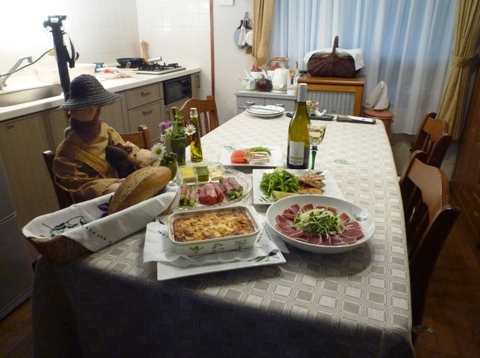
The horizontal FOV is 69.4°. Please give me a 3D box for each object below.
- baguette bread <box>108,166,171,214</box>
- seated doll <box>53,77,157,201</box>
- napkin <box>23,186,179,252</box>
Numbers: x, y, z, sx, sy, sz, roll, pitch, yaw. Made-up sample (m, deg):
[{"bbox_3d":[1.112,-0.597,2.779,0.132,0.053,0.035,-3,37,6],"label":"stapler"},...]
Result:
[{"bbox_3d":[-0.265,0.029,0.949,0.100,0.088,0.240,11,32,25],"label":"baguette bread"},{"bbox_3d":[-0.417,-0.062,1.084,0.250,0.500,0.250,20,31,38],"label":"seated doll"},{"bbox_3d":[-0.307,0.104,0.842,0.360,0.090,0.145,-18,30,-35],"label":"napkin"}]

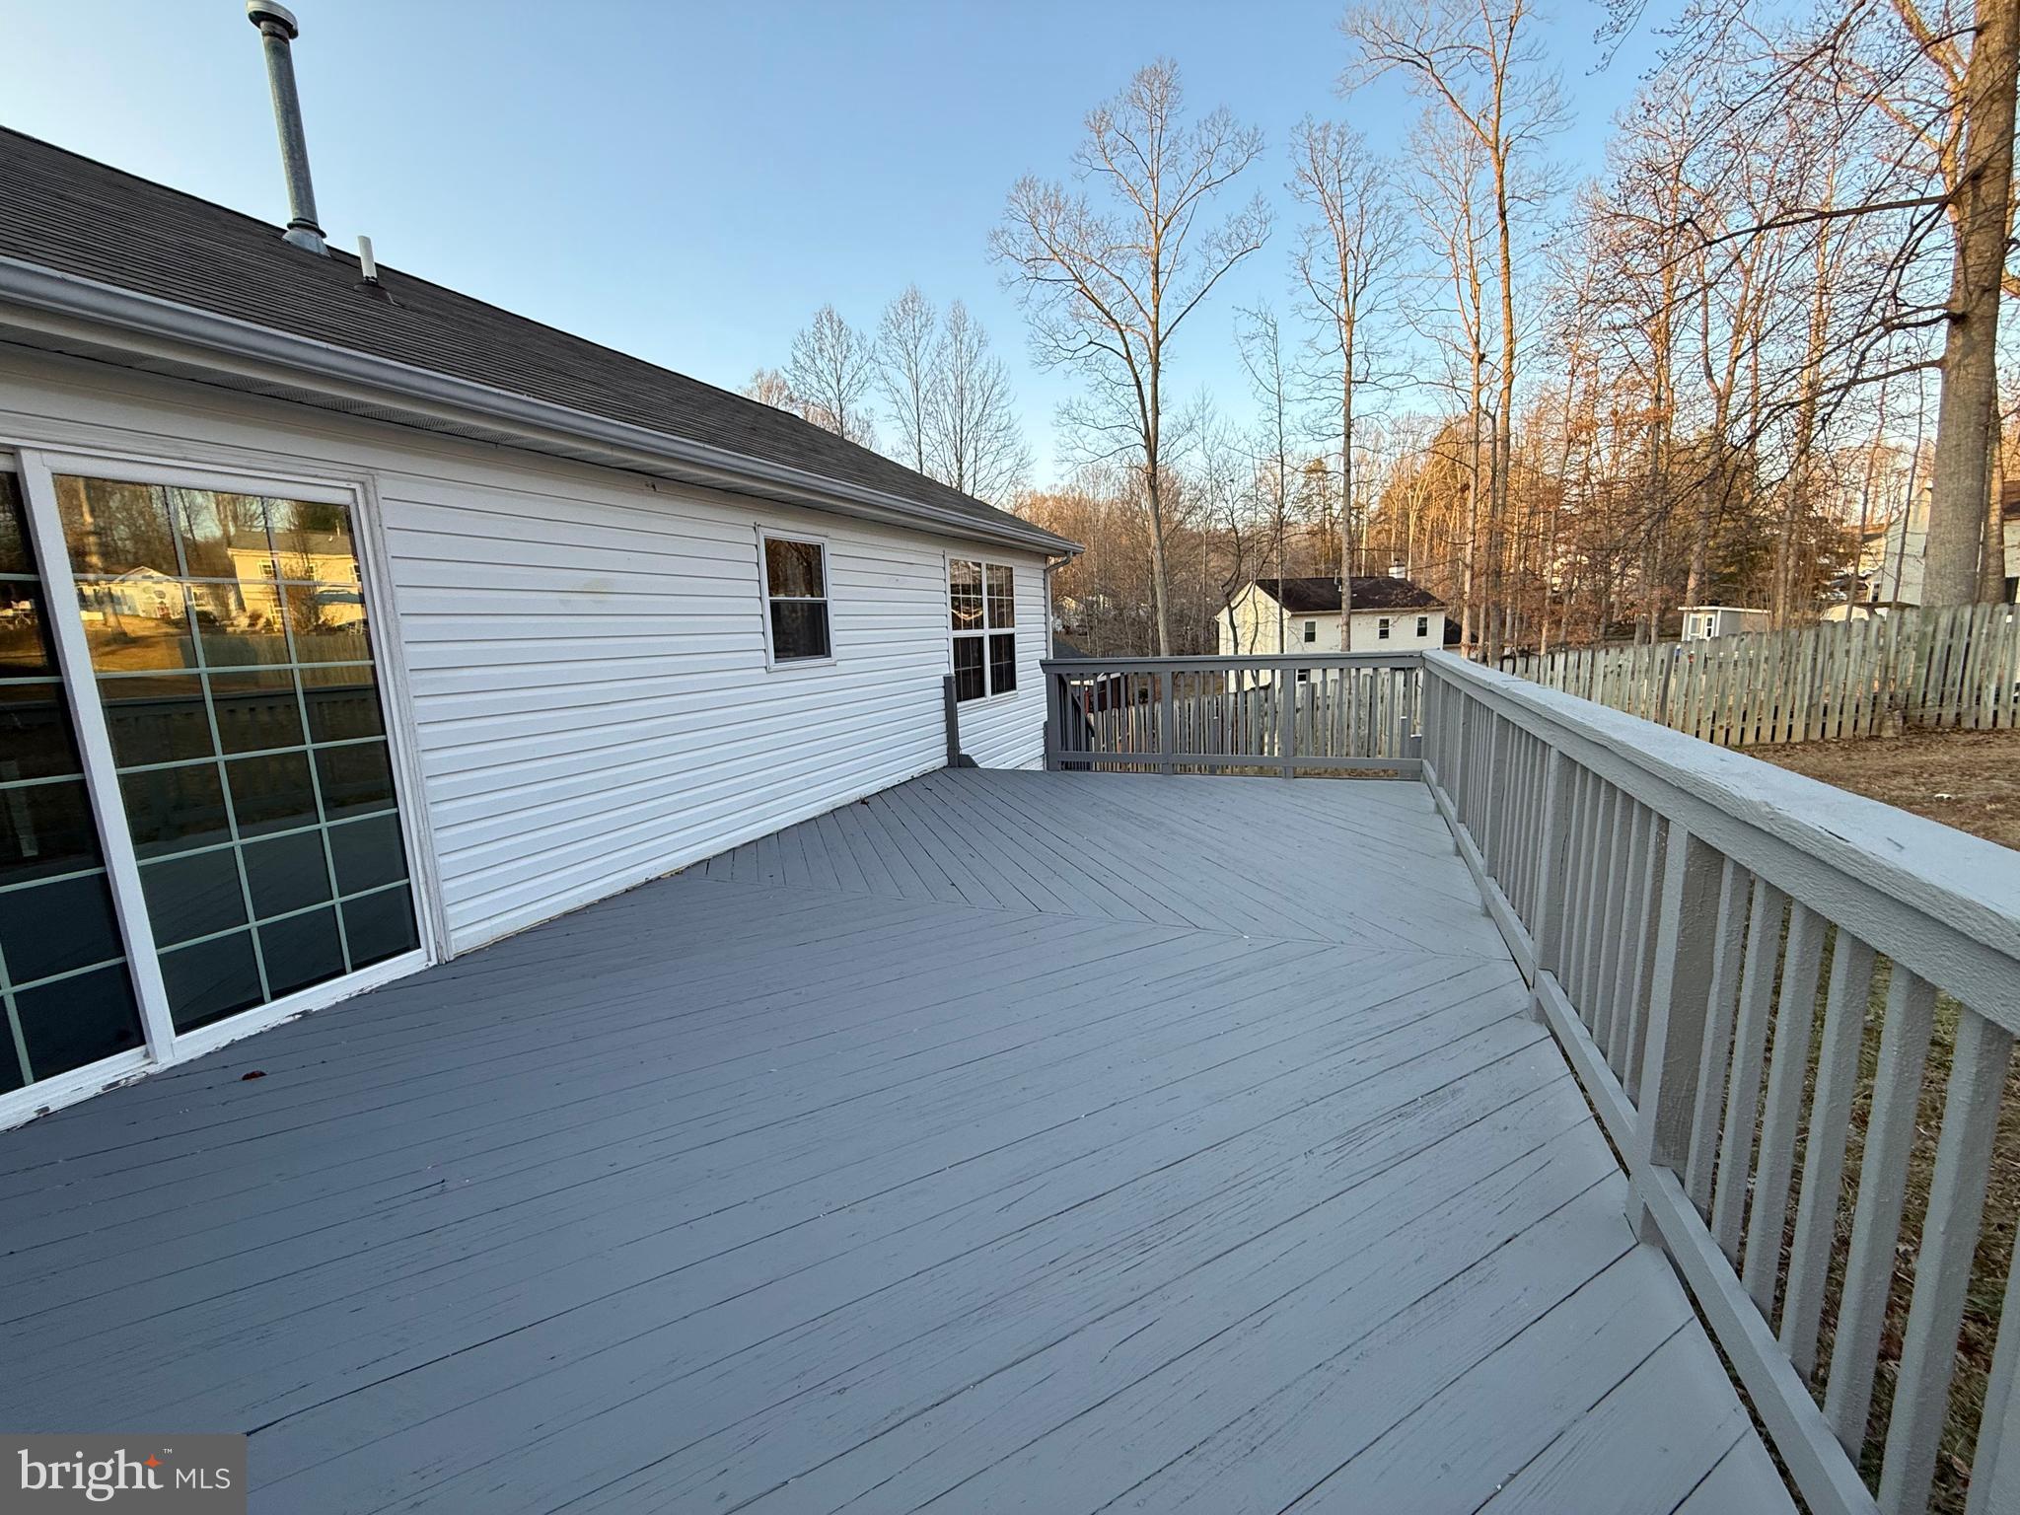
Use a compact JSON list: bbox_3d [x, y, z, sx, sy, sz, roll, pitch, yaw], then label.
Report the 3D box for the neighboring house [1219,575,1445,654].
[{"bbox_3d":[22.434,-8.652,57.696,13.030,7.540,7.910,-5,10,-21],"label":"neighboring house"}]

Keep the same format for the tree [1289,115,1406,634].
[{"bbox_3d":[12.466,-12.246,30.964,3.980,21.730,3.980,2,10,21],"label":"tree"}]

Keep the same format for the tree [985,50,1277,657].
[{"bbox_3d":[4.319,-12.608,29.627,9.580,22.940,9.110,0,10,8],"label":"tree"}]

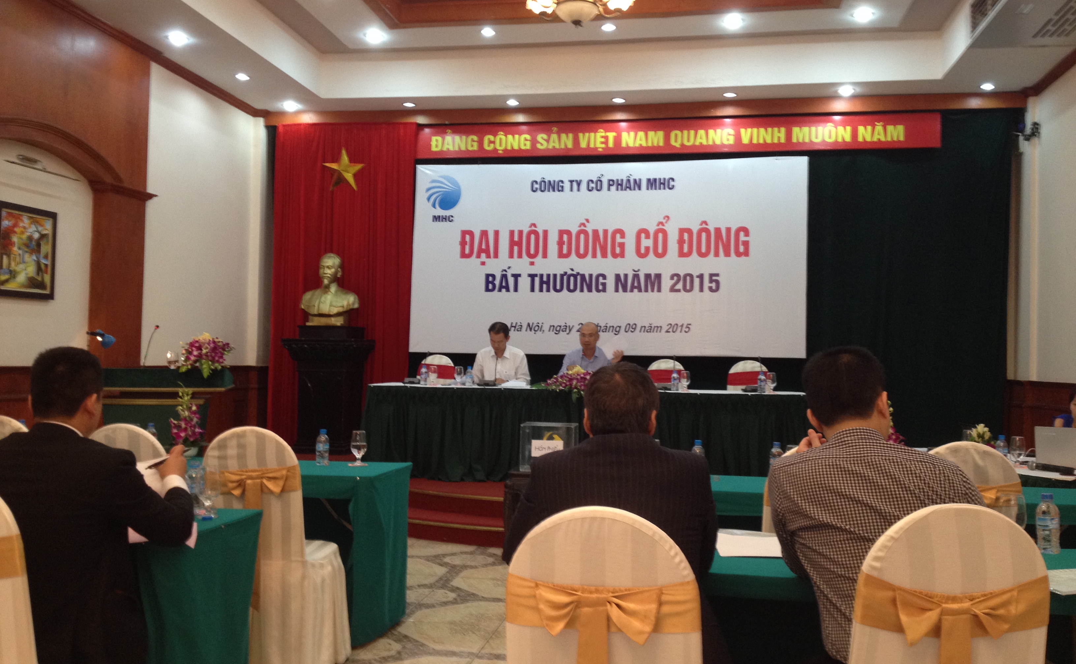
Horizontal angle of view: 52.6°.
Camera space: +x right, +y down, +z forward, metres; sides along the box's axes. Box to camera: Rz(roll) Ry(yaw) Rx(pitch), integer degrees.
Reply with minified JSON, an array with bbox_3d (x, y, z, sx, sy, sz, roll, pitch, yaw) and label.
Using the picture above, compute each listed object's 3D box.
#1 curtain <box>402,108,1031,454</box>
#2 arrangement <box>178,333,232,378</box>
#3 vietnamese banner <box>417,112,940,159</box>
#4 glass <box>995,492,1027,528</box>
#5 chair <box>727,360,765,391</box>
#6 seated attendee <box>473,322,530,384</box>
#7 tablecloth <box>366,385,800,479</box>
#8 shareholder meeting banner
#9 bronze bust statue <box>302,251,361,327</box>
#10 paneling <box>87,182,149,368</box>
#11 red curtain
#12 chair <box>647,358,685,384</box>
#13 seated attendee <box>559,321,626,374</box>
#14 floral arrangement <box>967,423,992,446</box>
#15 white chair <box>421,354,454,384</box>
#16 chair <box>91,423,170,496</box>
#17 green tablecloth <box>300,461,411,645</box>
[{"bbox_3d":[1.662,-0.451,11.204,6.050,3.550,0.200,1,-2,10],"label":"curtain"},{"bbox_3d":[-2.812,0.200,9.240,0.440,0.390,0.400,1,-2,10],"label":"arrangement"},{"bbox_3d":[1.386,-2.062,11.492,5.480,0.370,0.030,0,-2,9],"label":"vietnamese banner"},{"bbox_3d":[1.317,0.535,3.024,0.085,0.175,0.085,0,-2,9],"label":"glass"},{"bbox_3d":[1.831,0.762,9.471,0.420,1.010,0.530,0,-2,9],"label":"chair"},{"bbox_3d":[-0.371,0.593,9.815,0.550,1.300,0.750,1,-2,10],"label":"seated attendee"},{"bbox_3d":[0.379,0.863,9.248,3.690,0.750,0.900,1,-2,10],"label":"tablecloth"},{"bbox_3d":[0.666,-0.768,11.237,4.080,2.010,0.050,1,-2,10],"label":"shareholder meeting banner"},{"bbox_3d":[-2.184,-0.453,11.449,0.620,0.770,0.360,1,-2,10],"label":"bronze bust statue"},{"bbox_3d":[-3.604,-0.467,9.363,0.140,1.520,0.720,0,-2,9],"label":"paneling"},{"bbox_3d":[-2.185,-0.512,12.096,1.660,3.600,0.140,0,-2,9],"label":"red curtain"},{"bbox_3d":[1.133,0.768,9.749,0.430,1.000,0.520,1,-2,10],"label":"chair"},{"bbox_3d":[0.457,0.580,9.453,0.560,1.330,0.780,0,-2,9],"label":"seated attendee"},{"bbox_3d":[2.499,0.620,6.142,0.200,0.210,0.200,0,-2,9],"label":"floral arrangement"},{"bbox_3d":[-0.995,0.744,10.203,0.430,1.000,0.520,1,-2,10],"label":"white chair"},{"bbox_3d":[-1.614,0.875,4.506,0.420,1.010,0.530,0,-2,9],"label":"chair"},{"bbox_3d":[-1.528,0.990,5.148,1.750,0.740,0.680,1,-2,10],"label":"green tablecloth"}]

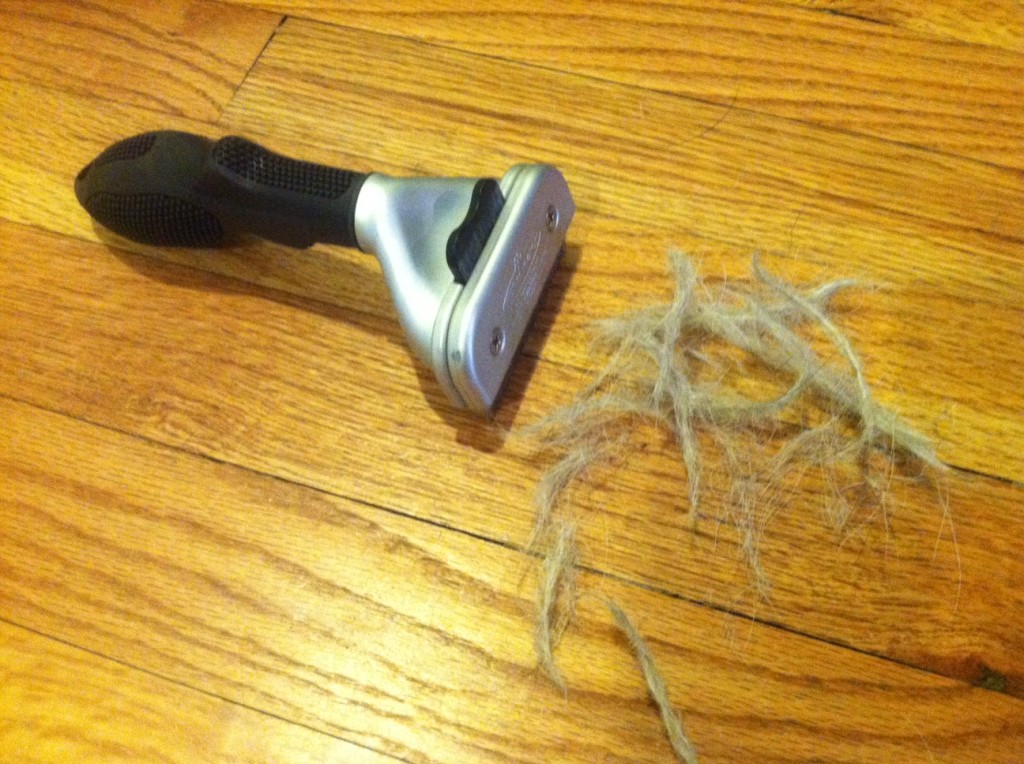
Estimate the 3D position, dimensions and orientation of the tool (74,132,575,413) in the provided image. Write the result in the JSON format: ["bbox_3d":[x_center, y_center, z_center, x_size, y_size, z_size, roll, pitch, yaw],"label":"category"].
[{"bbox_3d":[-0.059,-0.046,0.293,0.147,0.047,0.073,16,60,11],"label":"tool"}]

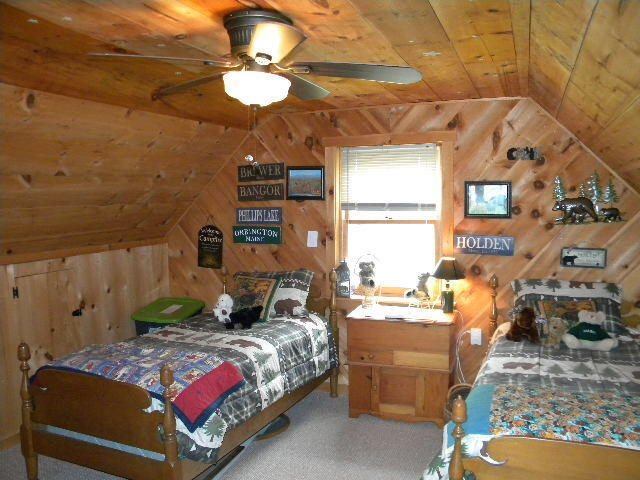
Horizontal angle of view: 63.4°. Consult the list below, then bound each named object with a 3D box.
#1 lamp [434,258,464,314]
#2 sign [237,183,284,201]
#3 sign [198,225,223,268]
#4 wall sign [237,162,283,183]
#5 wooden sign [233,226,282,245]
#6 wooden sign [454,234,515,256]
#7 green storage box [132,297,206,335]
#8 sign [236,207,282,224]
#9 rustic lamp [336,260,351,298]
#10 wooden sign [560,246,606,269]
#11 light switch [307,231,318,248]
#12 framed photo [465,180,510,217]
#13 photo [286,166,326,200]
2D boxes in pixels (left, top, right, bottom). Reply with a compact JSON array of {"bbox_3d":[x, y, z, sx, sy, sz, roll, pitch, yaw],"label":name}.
[{"bbox_3d":[0.953,0.337,3.842,0.236,0.402,0.236,2,6,22],"label":"lamp"},{"bbox_3d":[-0.508,-0.410,4.497,0.450,0.136,0.020,2,6,22],"label":"sign"},{"bbox_3d":[-0.997,0.063,4.746,0.266,0.402,0.015,2,6,22],"label":"sign"},{"bbox_3d":[-0.481,-0.555,4.274,0.430,0.136,0.020,2,6,22],"label":"wall sign"},{"bbox_3d":[-0.548,-0.041,4.549,0.479,0.153,0.020,2,6,22],"label":"wooden sign"},{"bbox_3d":[1.176,0.041,3.680,0.405,0.137,0.020,2,6,22],"label":"wooden sign"},{"bbox_3d":[-1.237,0.766,4.298,0.450,0.380,0.580,0,6,10],"label":"green storage box"},{"bbox_3d":[-0.526,-0.210,4.524,0.449,0.137,0.020,2,6,22],"label":"sign"},{"bbox_3d":[0.186,0.307,4.103,0.090,0.280,0.090,2,6,22],"label":"rustic lamp"},{"bbox_3d":[1.762,0.121,3.455,0.275,0.128,0.020,2,6,22],"label":"wooden sign"},{"bbox_3d":[-0.058,-0.006,4.170,0.078,0.122,0.013,2,6,22],"label":"light switch"},{"bbox_3d":[1.233,-0.292,3.793,0.325,0.268,0.025,2,6,22],"label":"framed photo"},{"bbox_3d":[-0.114,-0.471,4.326,0.349,0.283,0.025,2,6,22],"label":"photo"}]

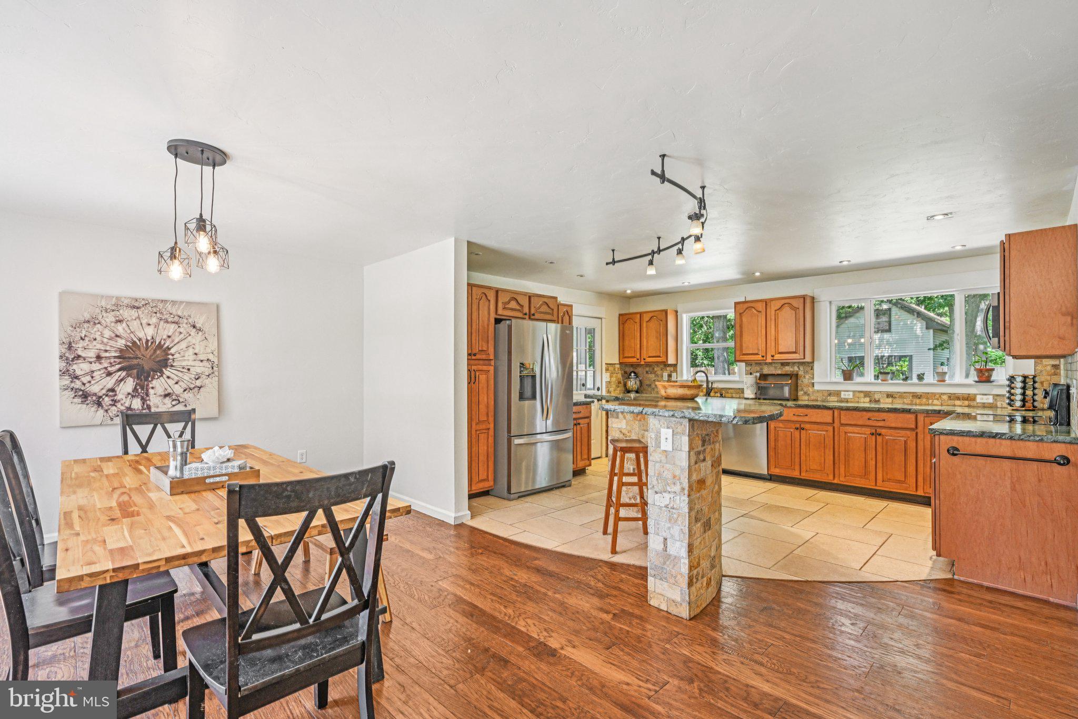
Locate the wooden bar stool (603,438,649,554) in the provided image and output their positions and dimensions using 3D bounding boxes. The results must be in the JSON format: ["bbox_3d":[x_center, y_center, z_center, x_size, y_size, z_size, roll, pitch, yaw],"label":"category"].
[{"bbox_3d":[0.680,0.997,3.570,0.360,0.745,0.430,0,-1,0],"label":"wooden bar stool"}]

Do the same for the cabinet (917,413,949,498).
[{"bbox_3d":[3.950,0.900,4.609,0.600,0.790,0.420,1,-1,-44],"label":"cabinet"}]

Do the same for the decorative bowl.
[{"bbox_3d":[1.020,0.223,3.456,0.340,0.110,0.340,0,-1,0],"label":"decorative bowl"}]

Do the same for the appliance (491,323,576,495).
[{"bbox_3d":[-0.225,0.515,5.324,0.920,1.780,0.869,1,-1,-44],"label":"appliance"}]

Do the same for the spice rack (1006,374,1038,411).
[{"bbox_3d":[4.436,0.302,4.400,0.200,0.330,0.200,1,-1,-44],"label":"spice rack"}]

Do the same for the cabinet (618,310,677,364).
[{"bbox_3d":[1.638,-0.323,7.209,0.315,0.762,0.834,1,-1,-44],"label":"cabinet"}]

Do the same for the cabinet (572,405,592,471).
[{"bbox_3d":[0.215,0.974,5.927,0.560,0.880,0.649,1,-1,-44],"label":"cabinet"}]

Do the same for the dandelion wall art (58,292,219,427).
[{"bbox_3d":[-3.263,0.006,3.983,1.008,1.023,0.040,1,-1,-44],"label":"dandelion wall art"}]

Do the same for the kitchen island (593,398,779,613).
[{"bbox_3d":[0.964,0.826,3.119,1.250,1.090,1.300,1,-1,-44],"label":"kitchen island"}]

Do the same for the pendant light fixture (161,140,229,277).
[{"bbox_3d":[-1.672,-0.710,2.355,0.300,0.655,0.300,1,-1,-44],"label":"pendant light fixture"}]

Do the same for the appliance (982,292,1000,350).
[{"bbox_3d":[3.683,-0.279,3.634,0.760,0.415,0.430,1,-1,-44],"label":"appliance"}]

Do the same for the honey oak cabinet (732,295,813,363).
[{"bbox_3d":[2.896,-0.347,5.919,0.315,0.767,0.829,1,-1,-44],"label":"honey oak cabinet"}]

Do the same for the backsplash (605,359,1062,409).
[{"bbox_3d":[3.053,0.265,5.954,0.050,0.460,4.609,1,-1,-44],"label":"backsplash"}]

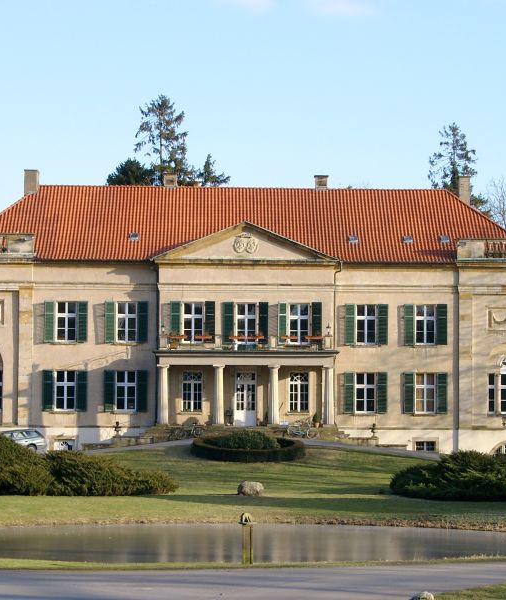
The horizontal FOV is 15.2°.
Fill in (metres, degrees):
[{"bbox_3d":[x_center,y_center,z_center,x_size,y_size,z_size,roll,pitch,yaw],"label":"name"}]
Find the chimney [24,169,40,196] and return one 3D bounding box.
[{"bbox_3d":[-14.182,-7.542,121.119,0.880,1.720,1.100,0,-3,-3],"label":"chimney"}]

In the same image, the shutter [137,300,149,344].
[{"bbox_3d":[-6.577,1.319,113.628,0.670,2.450,0.070,0,-3,2],"label":"shutter"}]

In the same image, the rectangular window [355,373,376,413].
[{"bbox_3d":[6.522,5.369,109.291,1.202,2.350,0.150,0,-3,-1],"label":"rectangular window"}]

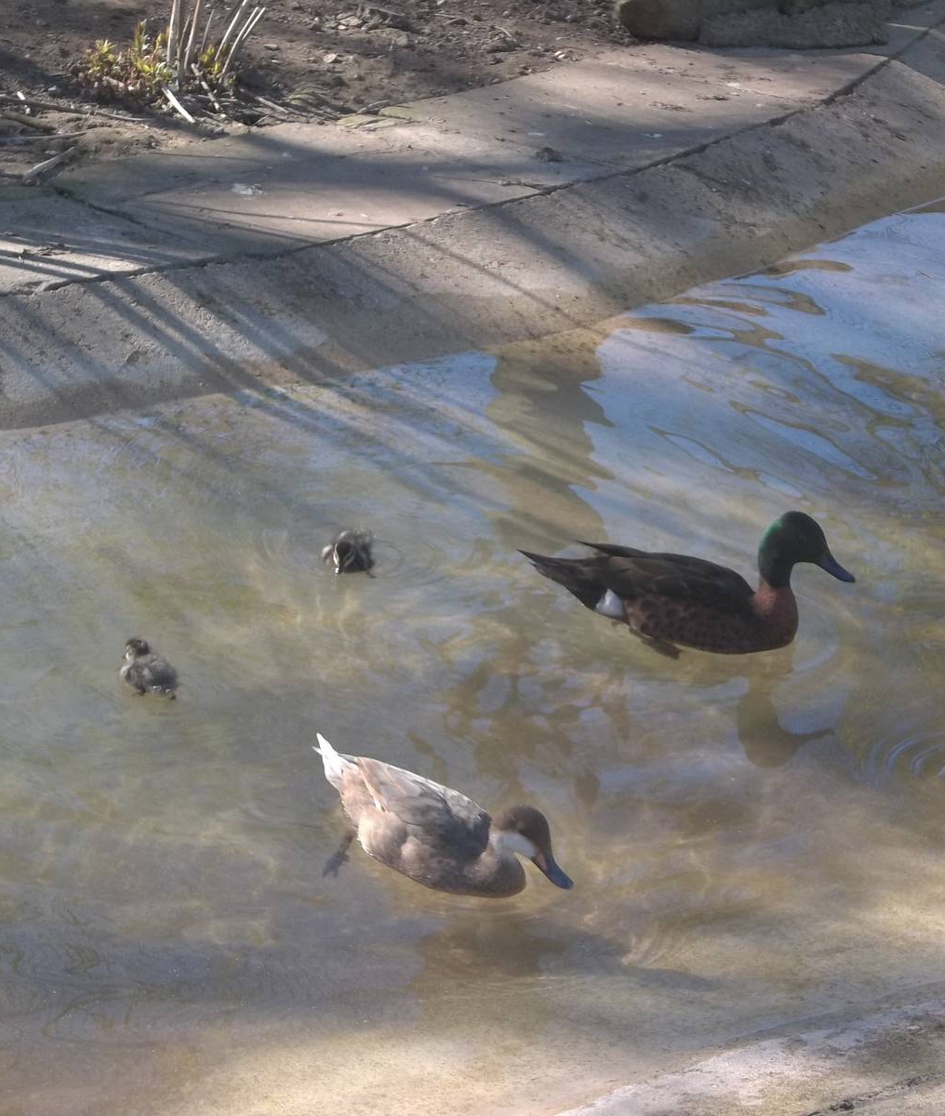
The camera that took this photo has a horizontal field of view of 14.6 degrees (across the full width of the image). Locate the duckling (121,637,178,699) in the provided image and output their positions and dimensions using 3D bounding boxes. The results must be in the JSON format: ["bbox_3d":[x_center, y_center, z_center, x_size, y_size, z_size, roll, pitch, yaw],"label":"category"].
[{"bbox_3d":[-0.347,0.119,3.967,0.072,0.062,0.047,5,24,2],"label":"duckling"}]

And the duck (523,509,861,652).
[{"bbox_3d":[0.240,0.021,4.165,0.372,0.178,0.135,6,24,4],"label":"duck"}]

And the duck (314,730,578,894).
[{"bbox_3d":[-0.029,0.250,3.656,0.320,0.138,0.138,20,28,31],"label":"duck"}]

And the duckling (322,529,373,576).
[{"bbox_3d":[-0.145,-0.003,4.294,0.055,0.047,0.078,14,26,20],"label":"duckling"}]

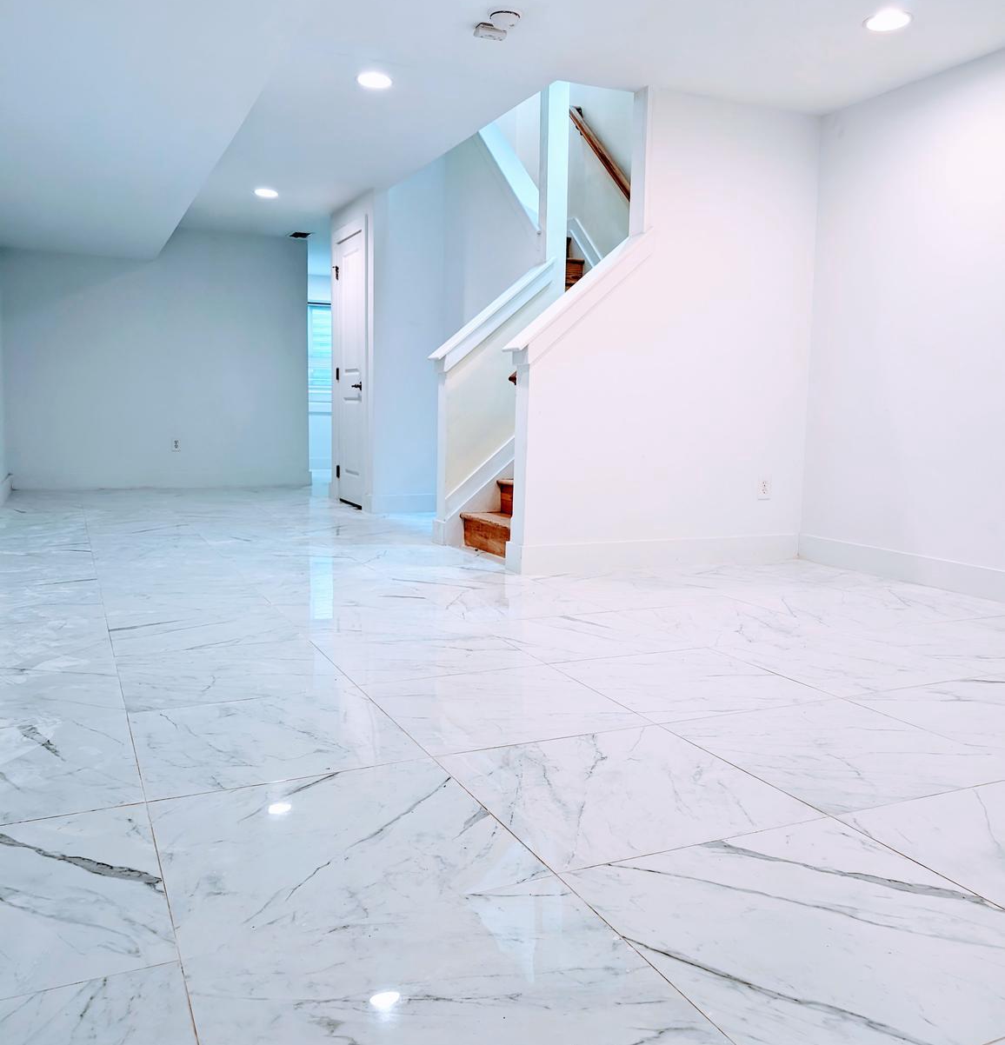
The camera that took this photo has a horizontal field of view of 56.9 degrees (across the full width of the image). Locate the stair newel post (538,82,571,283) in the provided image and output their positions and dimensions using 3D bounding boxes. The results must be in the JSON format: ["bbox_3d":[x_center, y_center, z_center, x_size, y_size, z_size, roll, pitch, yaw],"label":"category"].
[{"bbox_3d":[0.308,-1.968,5.421,0.117,1.130,0.115,-2,8,-25],"label":"stair newel post"}]

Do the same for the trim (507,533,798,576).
[{"bbox_3d":[0.856,0.161,4.745,1.690,0.138,0.017,-2,8,-25],"label":"trim"}]

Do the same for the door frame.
[{"bbox_3d":[-1.154,-1.214,7.396,0.120,2.150,1.070,-2,8,-25],"label":"door frame"}]

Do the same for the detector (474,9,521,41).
[{"bbox_3d":[-0.007,-1.997,3.720,0.132,0.045,0.190,-2,8,-25],"label":"detector"}]

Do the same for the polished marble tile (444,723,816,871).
[{"bbox_3d":[0.245,0.557,1.950,0.606,0.010,0.584,-2,8,-25],"label":"polished marble tile"}]

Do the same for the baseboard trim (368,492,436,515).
[{"bbox_3d":[-0.721,-0.143,6.977,0.535,0.142,0.017,-2,8,-25],"label":"baseboard trim"}]

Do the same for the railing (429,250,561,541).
[{"bbox_3d":[-0.066,-0.711,5.432,0.725,1.665,0.200,-2,8,-25],"label":"railing"}]

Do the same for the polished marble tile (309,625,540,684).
[{"bbox_3d":[-0.249,0.422,2.985,0.606,0.010,0.584,-2,8,-25],"label":"polished marble tile"}]

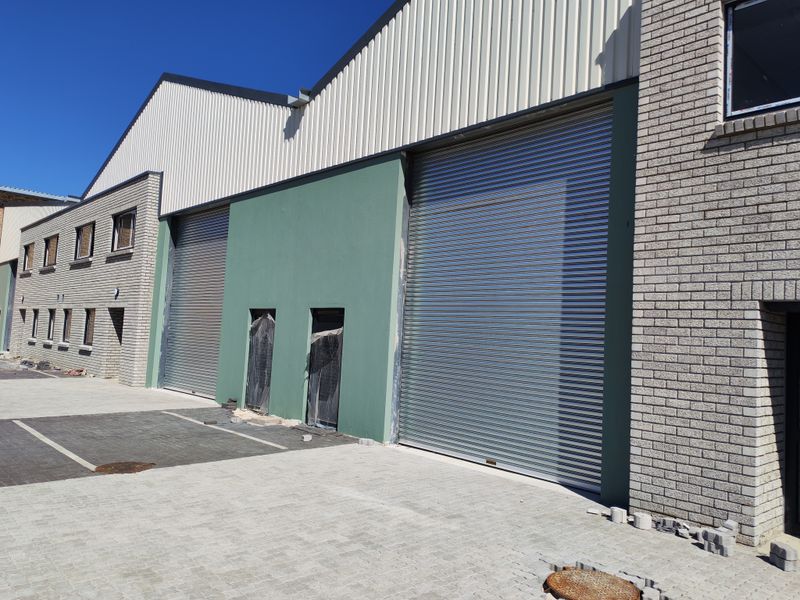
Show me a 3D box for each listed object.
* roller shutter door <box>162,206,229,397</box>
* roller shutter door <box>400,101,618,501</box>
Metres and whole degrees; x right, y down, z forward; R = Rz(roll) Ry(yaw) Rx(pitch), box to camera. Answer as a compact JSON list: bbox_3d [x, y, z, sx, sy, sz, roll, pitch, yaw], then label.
[{"bbox_3d":[-4.980,0.031,15.583,0.120,4.625,3.670,6,-5,-42],"label":"roller shutter door"},{"bbox_3d":[1.327,-0.053,8.553,0.120,4.625,3.640,6,-5,-42],"label":"roller shutter door"}]

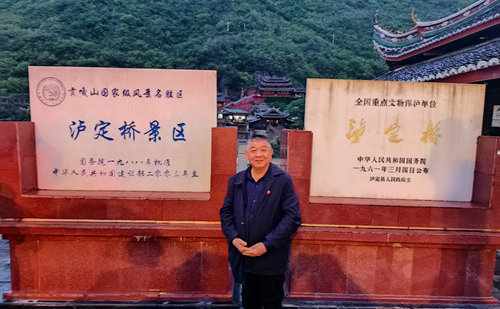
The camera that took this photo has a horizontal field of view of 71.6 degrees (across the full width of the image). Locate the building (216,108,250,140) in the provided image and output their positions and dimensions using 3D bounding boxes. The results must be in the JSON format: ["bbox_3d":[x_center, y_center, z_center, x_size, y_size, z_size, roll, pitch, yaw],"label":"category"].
[{"bbox_3d":[-5.620,-10.550,118.000,11.500,10.300,8.500,0,5,-9],"label":"building"}]

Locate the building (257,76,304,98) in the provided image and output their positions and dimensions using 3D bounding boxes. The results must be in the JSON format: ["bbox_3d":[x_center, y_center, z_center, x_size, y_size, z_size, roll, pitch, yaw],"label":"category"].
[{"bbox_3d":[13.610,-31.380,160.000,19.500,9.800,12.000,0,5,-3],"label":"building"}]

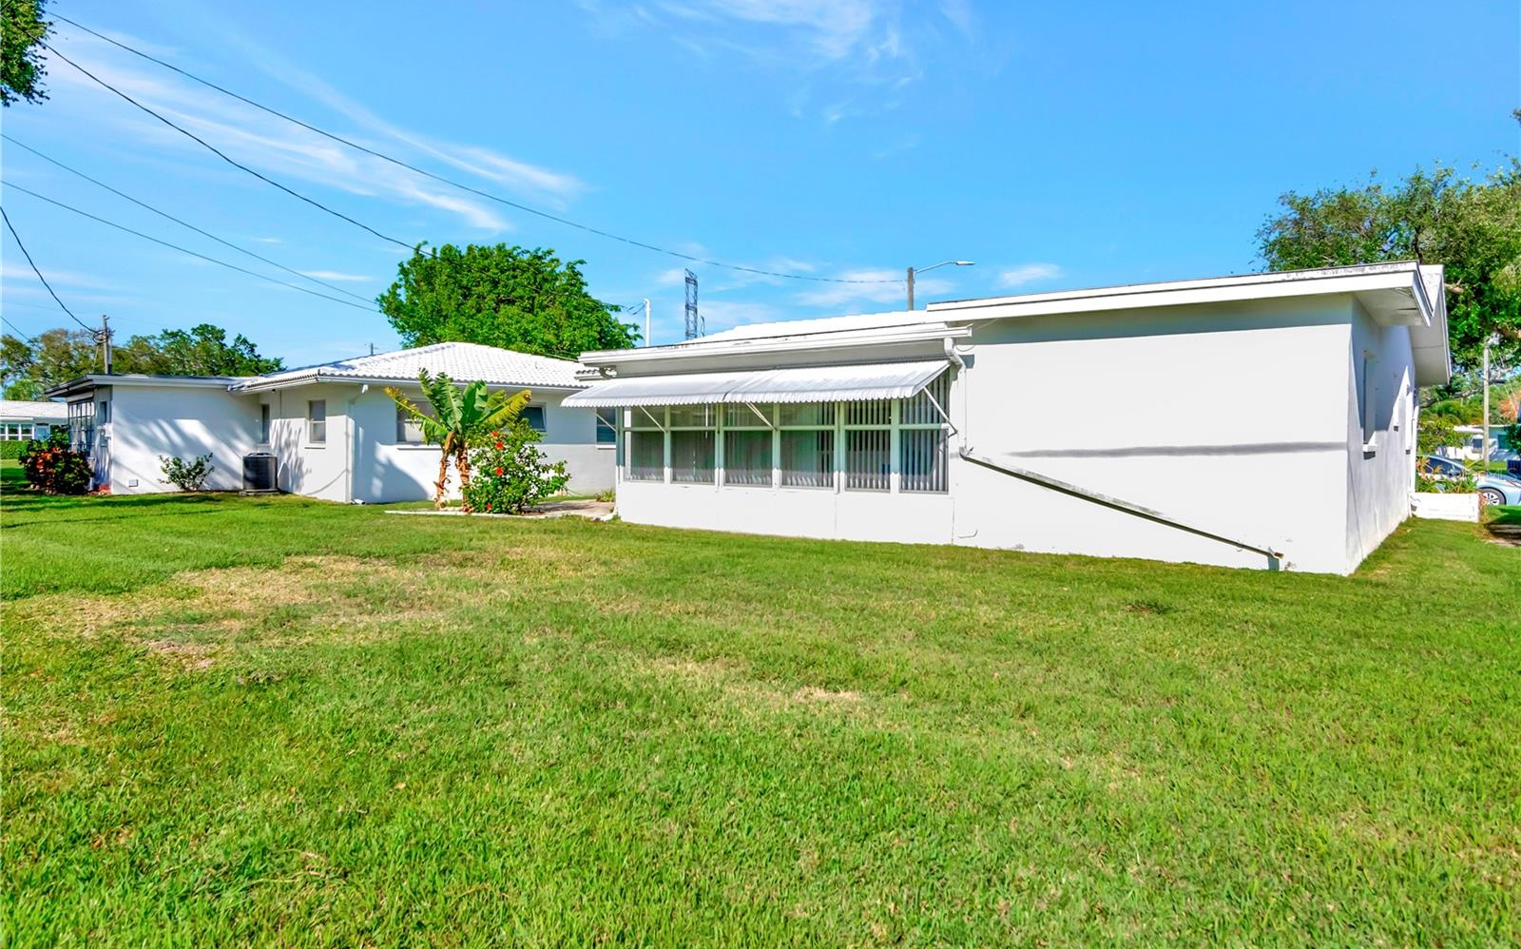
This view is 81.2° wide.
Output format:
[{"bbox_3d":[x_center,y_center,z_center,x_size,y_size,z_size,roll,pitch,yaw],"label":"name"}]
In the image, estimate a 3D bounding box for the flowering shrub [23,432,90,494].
[{"bbox_3d":[-16.511,-0.279,20.800,1.500,1.500,1.500,0,2,0],"label":"flowering shrub"}]

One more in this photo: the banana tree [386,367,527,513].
[{"bbox_3d":[-5.831,-0.664,17.100,2.650,2.650,2.200,0,2,0],"label":"banana tree"}]

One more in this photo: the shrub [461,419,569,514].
[{"bbox_3d":[-4.526,-0.132,16.400,1.900,1.750,1.700,0,2,0],"label":"shrub"}]

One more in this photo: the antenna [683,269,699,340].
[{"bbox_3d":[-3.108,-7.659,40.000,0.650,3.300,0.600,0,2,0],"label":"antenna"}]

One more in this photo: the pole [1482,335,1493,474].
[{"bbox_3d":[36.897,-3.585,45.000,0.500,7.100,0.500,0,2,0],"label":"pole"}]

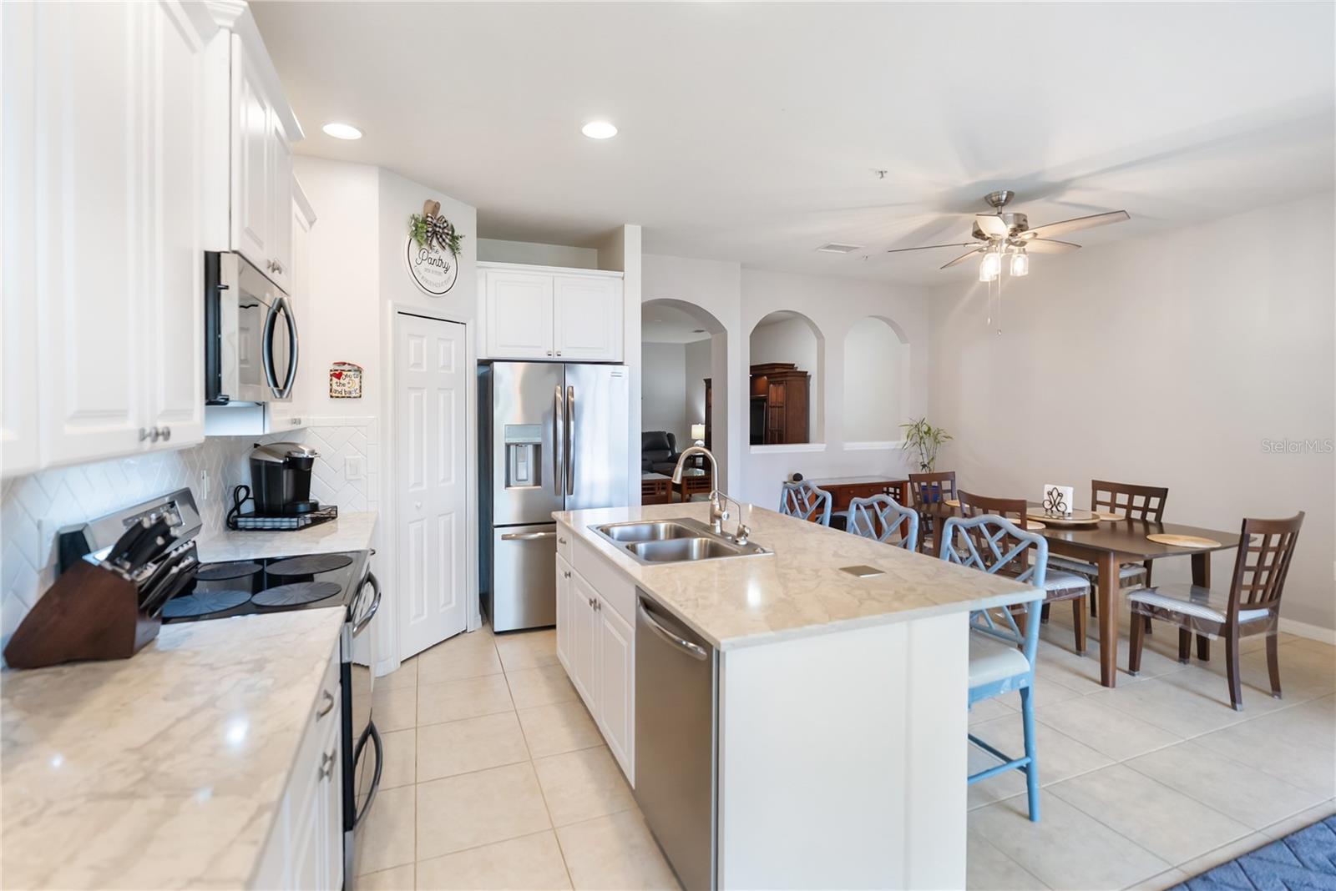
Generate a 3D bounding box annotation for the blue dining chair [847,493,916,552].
[{"bbox_3d":[0.823,0.789,2.844,0.530,1.080,0.480,-1,3,-22],"label":"blue dining chair"}]

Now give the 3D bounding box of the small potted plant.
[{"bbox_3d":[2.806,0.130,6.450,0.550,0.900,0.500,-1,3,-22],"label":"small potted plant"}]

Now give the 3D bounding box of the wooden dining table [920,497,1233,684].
[{"bbox_3d":[2.558,0.887,3.917,1.110,0.765,1.650,-1,3,-22],"label":"wooden dining table"}]

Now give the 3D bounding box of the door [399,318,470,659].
[{"bbox_3d":[-1.482,0.245,3.754,0.035,2.040,0.563,1,3,23],"label":"door"}]

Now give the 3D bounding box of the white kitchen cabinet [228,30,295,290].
[{"bbox_3d":[-1.459,-0.812,1.794,0.420,0.605,0.770,-1,3,-22],"label":"white kitchen cabinet"}]

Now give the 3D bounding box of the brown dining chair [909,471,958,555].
[{"bbox_3d":[2.321,0.750,4.745,0.530,0.970,0.570,-1,3,-22],"label":"brown dining chair"}]

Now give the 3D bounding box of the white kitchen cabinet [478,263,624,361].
[{"bbox_3d":[-0.917,-0.941,4.457,1.020,0.660,0.620,-1,3,-22],"label":"white kitchen cabinet"}]

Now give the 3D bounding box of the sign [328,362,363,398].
[{"bbox_3d":[-1.740,-0.348,3.216,0.160,0.190,0.015,-1,3,-22],"label":"sign"}]

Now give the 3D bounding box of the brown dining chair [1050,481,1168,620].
[{"bbox_3d":[3.000,0.778,4.073,0.570,0.970,0.510,-1,3,-22],"label":"brown dining chair"}]

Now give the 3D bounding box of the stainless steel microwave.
[{"bbox_3d":[-1.438,-0.333,1.809,0.430,0.400,0.755,-1,3,-22],"label":"stainless steel microwave"}]

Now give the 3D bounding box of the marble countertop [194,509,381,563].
[{"bbox_3d":[-1.689,0.414,2.720,0.650,0.040,1.050,-1,3,-22],"label":"marble countertop"}]

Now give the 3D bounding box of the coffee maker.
[{"bbox_3d":[-1.840,0.158,2.855,0.275,0.325,0.215,1,3,4],"label":"coffee maker"}]

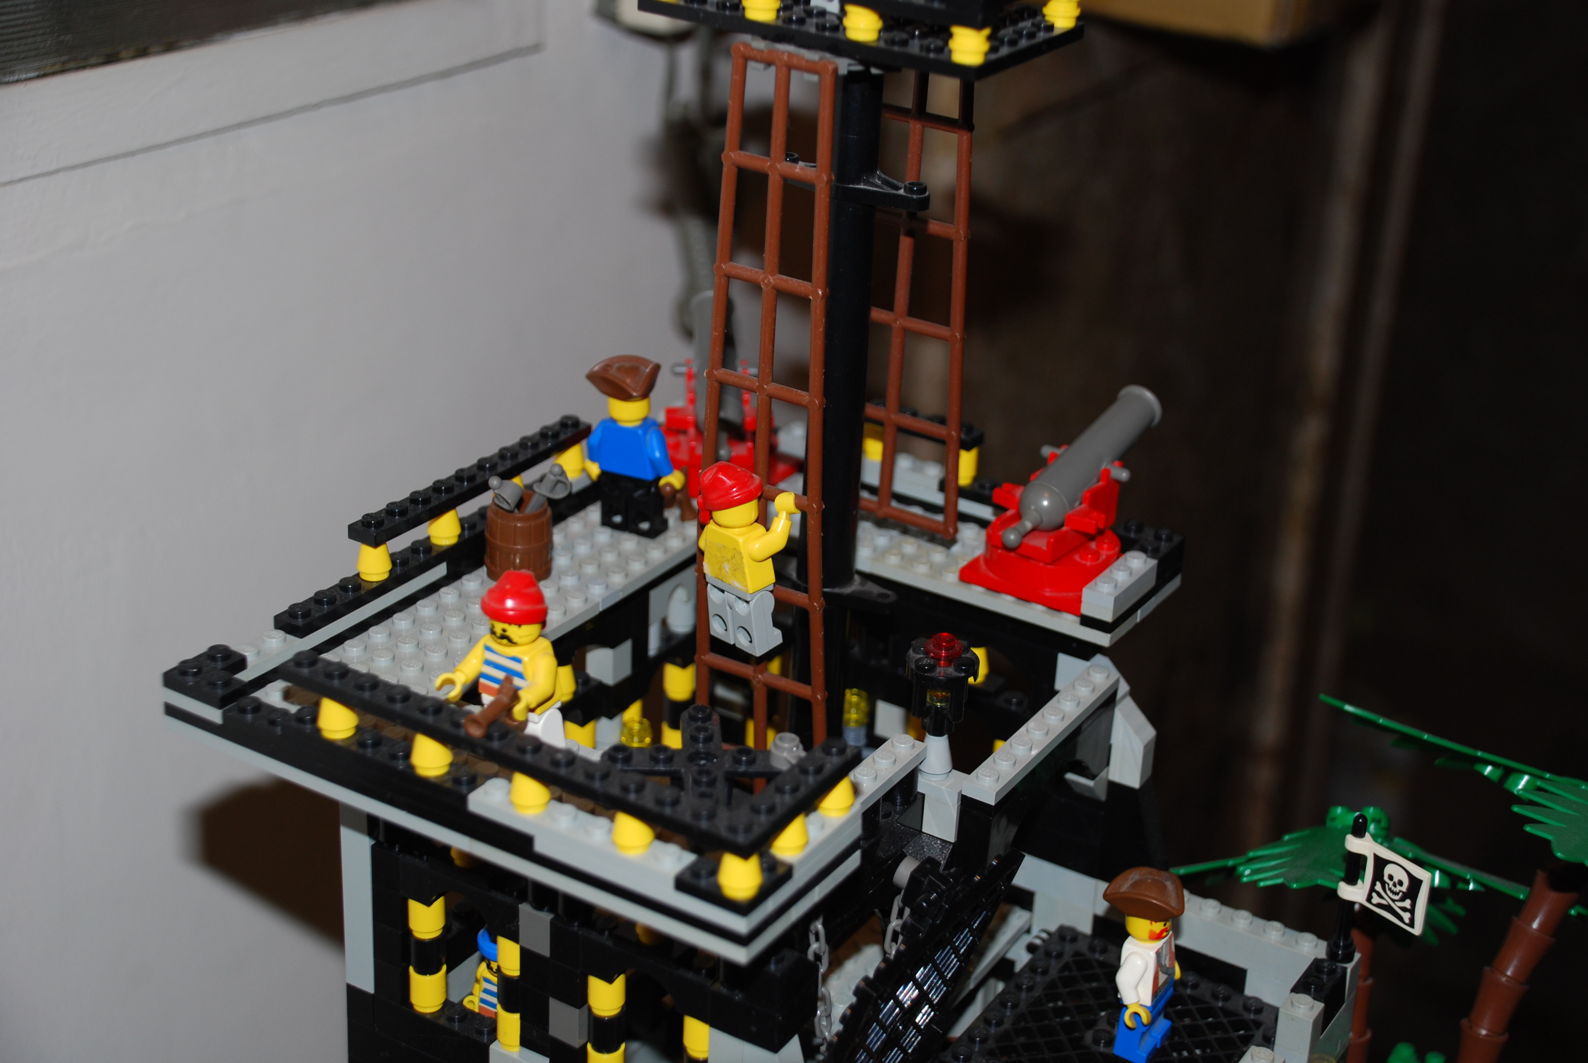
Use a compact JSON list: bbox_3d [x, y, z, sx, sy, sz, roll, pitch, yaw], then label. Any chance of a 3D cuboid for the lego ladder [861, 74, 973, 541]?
[{"bbox_3d":[0.026,-0.060,0.586,0.041,0.133,0.004,21,37,26],"label":"lego ladder"}]

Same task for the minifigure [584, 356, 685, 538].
[{"bbox_3d":[-0.037,-0.021,0.608,0.025,0.045,0.017,17,29,28],"label":"minifigure"}]

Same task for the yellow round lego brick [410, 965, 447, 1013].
[{"bbox_3d":[-0.081,0.099,0.554,0.008,0.011,0.008,2,25,-1],"label":"yellow round lego brick"}]

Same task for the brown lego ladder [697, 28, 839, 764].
[{"bbox_3d":[-0.006,-0.009,0.567,0.040,0.202,0.004,17,29,28],"label":"brown lego ladder"}]

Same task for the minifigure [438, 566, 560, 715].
[{"bbox_3d":[-0.059,0.029,0.505,0.025,0.043,0.018,17,29,28],"label":"minifigure"}]

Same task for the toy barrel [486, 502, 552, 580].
[{"bbox_3d":[-0.065,0.001,0.591,0.016,0.019,0.016,2,25,-1],"label":"toy barrel"}]

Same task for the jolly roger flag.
[{"bbox_3d":[0.131,0.078,0.560,0.004,0.016,0.024,-16,31,-33],"label":"jolly roger flag"}]

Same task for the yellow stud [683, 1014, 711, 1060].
[{"bbox_3d":[-0.019,0.101,0.511,0.008,0.011,0.008,2,25,-1],"label":"yellow stud"}]

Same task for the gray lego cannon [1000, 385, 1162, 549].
[{"bbox_3d":[0.067,-0.014,0.595,0.024,0.012,0.067,17,38,28],"label":"gray lego cannon"}]

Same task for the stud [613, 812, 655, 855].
[{"bbox_3d":[-0.030,0.054,0.470,0.008,0.010,0.008,2,25,-1],"label":"stud"}]

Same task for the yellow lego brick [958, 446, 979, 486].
[{"bbox_3d":[0.042,-0.017,0.624,0.008,0.010,0.008,17,29,28],"label":"yellow lego brick"}]

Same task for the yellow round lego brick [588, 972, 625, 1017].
[{"bbox_3d":[-0.039,0.095,0.523,0.008,0.011,0.008,2,25,-1],"label":"yellow round lego brick"}]

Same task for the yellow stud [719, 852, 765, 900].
[{"bbox_3d":[-0.010,0.061,0.459,0.008,0.010,0.008,2,25,-1],"label":"yellow stud"}]

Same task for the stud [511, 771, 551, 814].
[{"bbox_3d":[-0.050,0.048,0.479,0.008,0.011,0.008,2,25,-1],"label":"stud"}]

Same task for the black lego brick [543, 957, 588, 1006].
[{"bbox_3d":[-0.046,0.093,0.527,0.008,0.011,0.008,17,29,28],"label":"black lego brick"}]

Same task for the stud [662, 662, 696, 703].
[{"bbox_3d":[-0.029,0.037,0.632,0.008,0.010,0.008,2,25,-1],"label":"stud"}]

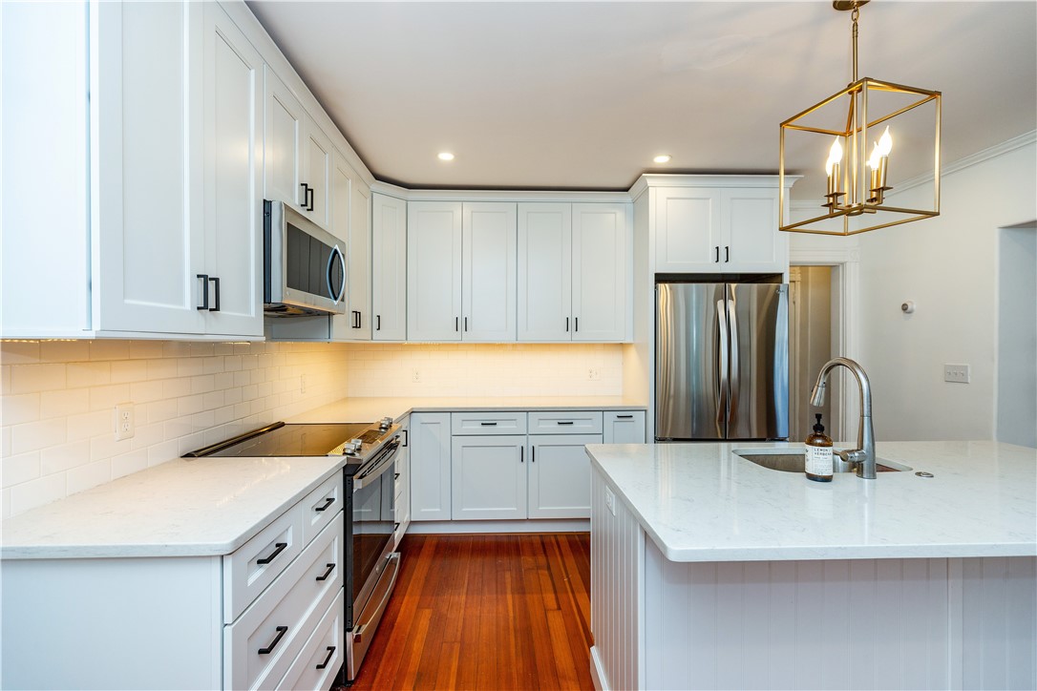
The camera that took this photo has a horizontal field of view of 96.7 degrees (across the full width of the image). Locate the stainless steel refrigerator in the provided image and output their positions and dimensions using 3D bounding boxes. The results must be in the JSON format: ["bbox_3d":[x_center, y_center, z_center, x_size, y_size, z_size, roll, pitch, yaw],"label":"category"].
[{"bbox_3d":[1.387,0.455,3.494,0.907,1.765,0.800,0,0,-2],"label":"stainless steel refrigerator"}]

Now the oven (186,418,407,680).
[{"bbox_3d":[-0.980,0.890,2.198,0.705,0.934,0.760,0,0,-2],"label":"oven"}]

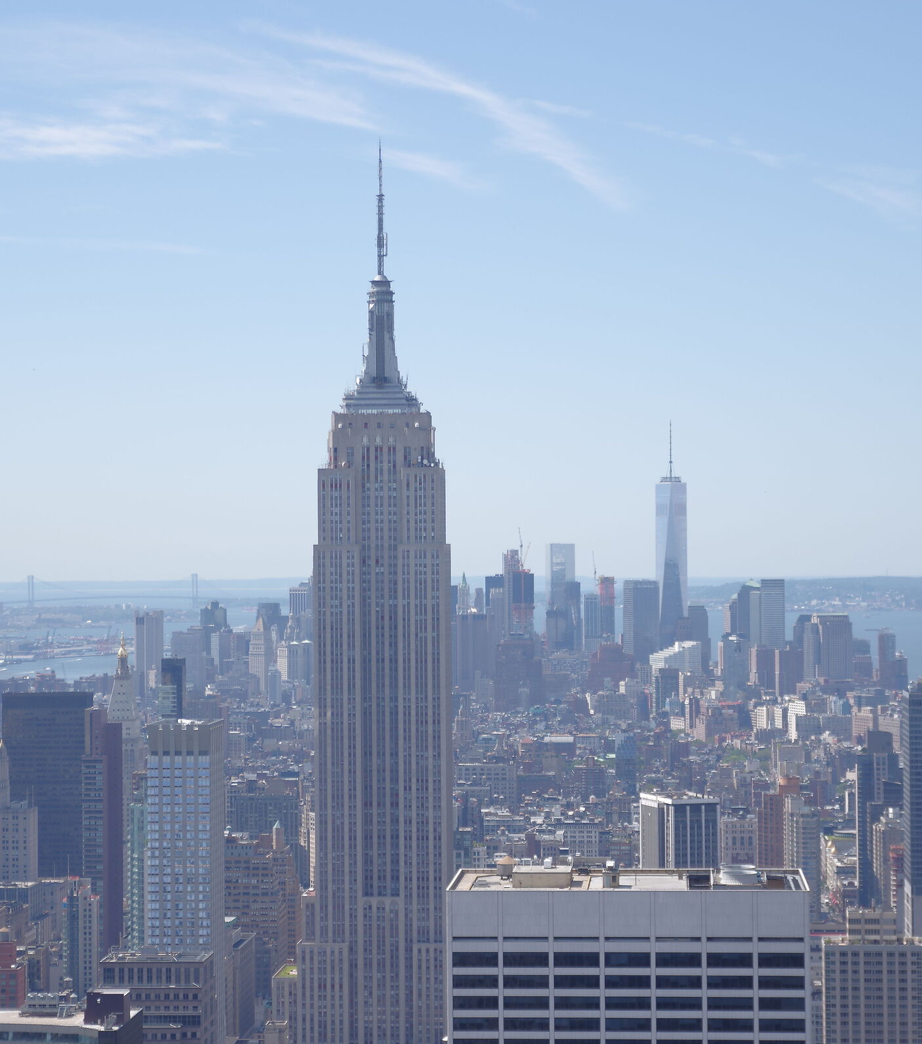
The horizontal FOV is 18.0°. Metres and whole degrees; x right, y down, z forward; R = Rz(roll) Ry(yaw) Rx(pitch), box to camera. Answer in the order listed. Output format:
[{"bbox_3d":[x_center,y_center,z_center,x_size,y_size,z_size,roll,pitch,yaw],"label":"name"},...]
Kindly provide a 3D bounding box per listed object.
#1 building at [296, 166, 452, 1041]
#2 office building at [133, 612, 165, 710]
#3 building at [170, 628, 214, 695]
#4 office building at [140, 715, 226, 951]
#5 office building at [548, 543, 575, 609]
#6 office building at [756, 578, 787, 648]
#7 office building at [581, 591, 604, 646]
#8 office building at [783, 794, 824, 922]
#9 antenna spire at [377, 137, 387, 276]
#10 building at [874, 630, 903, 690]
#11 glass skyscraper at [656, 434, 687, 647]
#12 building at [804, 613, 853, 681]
[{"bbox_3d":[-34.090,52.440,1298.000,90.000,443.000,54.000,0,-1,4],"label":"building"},{"bbox_3d":[-602.170,256.260,5620.000,54.000,167.800,50.000,0,-1,-6],"label":"office building"},{"bbox_3d":[-491.050,261.890,5300.000,66.000,143.000,50.000,0,-1,4],"label":"building"},{"bbox_3d":[-102.070,169.600,1065.000,26.000,193.000,34.000,0,-1,4],"label":"office building"},{"bbox_3d":[209.390,195.650,6080.000,60.000,299.300,60.000,0,-1,-3],"label":"office building"},{"bbox_3d":[606.500,225.310,5730.000,50.000,226.700,70.000,0,-1,-14],"label":"office building"},{"bbox_3d":[279.520,250.540,6200.000,36.000,193.700,36.000,0,-1,-13],"label":"office building"},{"bbox_3d":[216.970,229.110,1850.000,27.000,106.000,26.000,0,-1,4],"label":"office building"},{"bbox_3d":[-34.810,-137.690,1284.500,4.600,60.800,4.600,0,-1,4],"label":"antenna spire"},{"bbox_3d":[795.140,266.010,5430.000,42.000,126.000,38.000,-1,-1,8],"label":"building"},{"bbox_3d":[420.900,100.330,5834.000,61.000,475.000,61.000,0,-1,4],"label":"glass skyscraper"},{"bbox_3d":[627.460,242.760,4980.000,66.000,165.000,58.000,0,-1,-16],"label":"building"}]

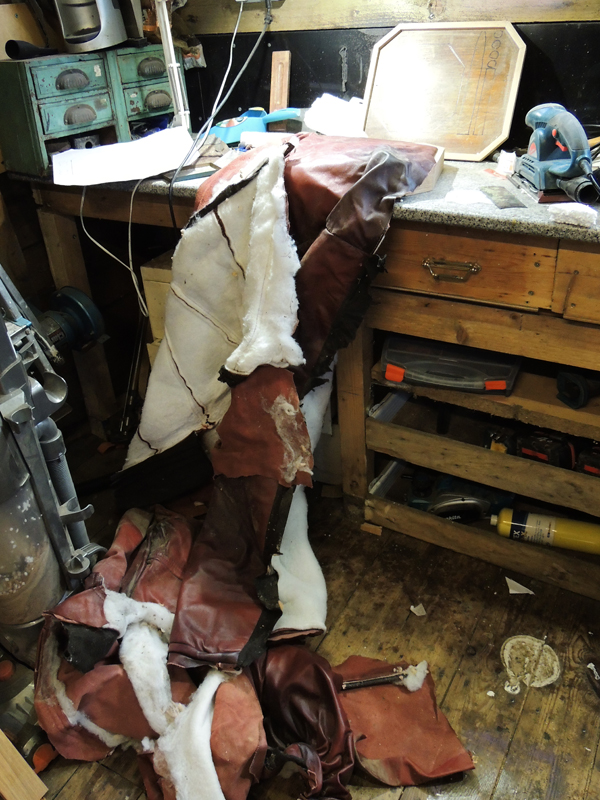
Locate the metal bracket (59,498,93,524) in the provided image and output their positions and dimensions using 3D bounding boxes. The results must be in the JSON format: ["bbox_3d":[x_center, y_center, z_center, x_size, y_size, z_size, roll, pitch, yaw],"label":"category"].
[{"bbox_3d":[-0.483,0.239,1.497,0.068,0.024,0.058,-23,32,-22],"label":"metal bracket"}]

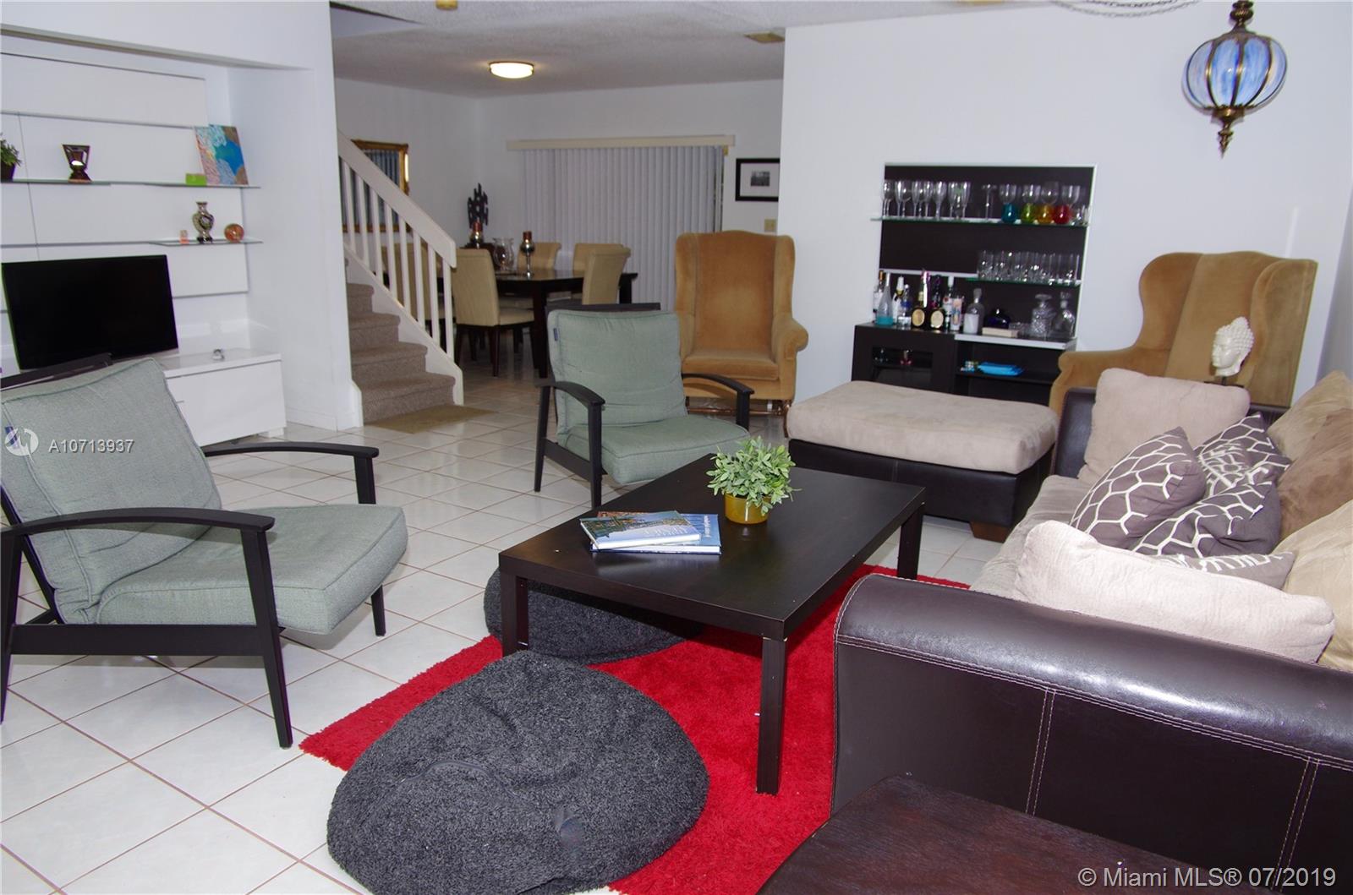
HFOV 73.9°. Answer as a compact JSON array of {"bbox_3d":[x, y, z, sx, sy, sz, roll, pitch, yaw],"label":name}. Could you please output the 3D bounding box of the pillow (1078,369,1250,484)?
[{"bbox_3d":[1.602,-0.033,2.975,0.480,0.420,0.170,10,-3,29],"label":"pillow"}]

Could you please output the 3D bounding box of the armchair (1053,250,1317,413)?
[{"bbox_3d":[2.360,-0.343,4.356,0.790,1.210,0.800,-2,15,-12],"label":"armchair"}]

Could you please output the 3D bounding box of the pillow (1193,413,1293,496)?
[{"bbox_3d":[1.597,0.063,2.619,0.430,0.150,0.430,-33,3,33],"label":"pillow"}]

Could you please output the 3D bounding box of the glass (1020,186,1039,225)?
[{"bbox_3d":[1.988,-1.365,5.052,0.092,0.215,0.092,10,17,29],"label":"glass"}]

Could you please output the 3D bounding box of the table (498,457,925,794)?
[{"bbox_3d":[0.177,0.417,2.665,0.780,0.450,1.180,9,16,28],"label":"table"}]

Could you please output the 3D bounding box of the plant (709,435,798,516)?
[{"bbox_3d":[0.218,0.088,2.563,0.250,0.235,0.250,1,14,0],"label":"plant"}]

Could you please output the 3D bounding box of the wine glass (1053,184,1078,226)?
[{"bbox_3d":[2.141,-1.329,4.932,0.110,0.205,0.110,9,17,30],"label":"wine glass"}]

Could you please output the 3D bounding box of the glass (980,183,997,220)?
[{"bbox_3d":[1.790,-1.404,5.149,0.090,0.190,0.090,9,17,30],"label":"glass"}]

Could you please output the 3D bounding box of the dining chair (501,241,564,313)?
[{"bbox_3d":[-1.475,-1.476,8.702,0.450,0.980,0.600,10,17,29],"label":"dining chair"}]

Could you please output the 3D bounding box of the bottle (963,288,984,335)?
[{"bbox_3d":[1.726,-0.791,5.200,0.115,0.260,0.105,9,17,30],"label":"bottle"}]

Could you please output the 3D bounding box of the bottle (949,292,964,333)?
[{"bbox_3d":[1.663,-0.809,5.307,0.075,0.240,0.070,9,17,30],"label":"bottle"}]

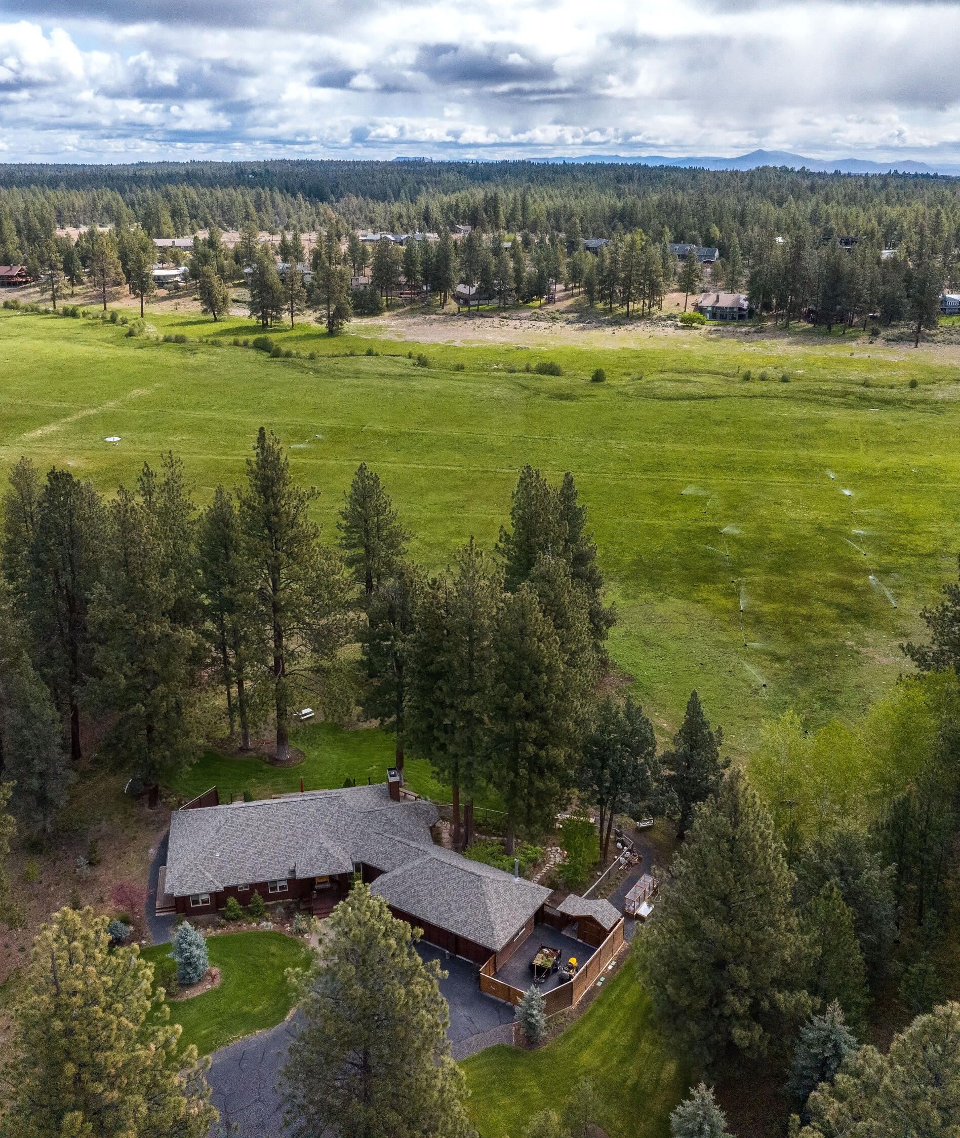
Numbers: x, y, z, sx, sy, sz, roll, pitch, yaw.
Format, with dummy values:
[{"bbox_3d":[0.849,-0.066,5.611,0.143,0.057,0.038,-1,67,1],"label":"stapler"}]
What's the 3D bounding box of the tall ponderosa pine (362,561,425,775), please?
[{"bbox_3d":[-7.790,9.875,94.643,5.656,22.537,5.656,0,21,0],"label":"tall ponderosa pine"}]

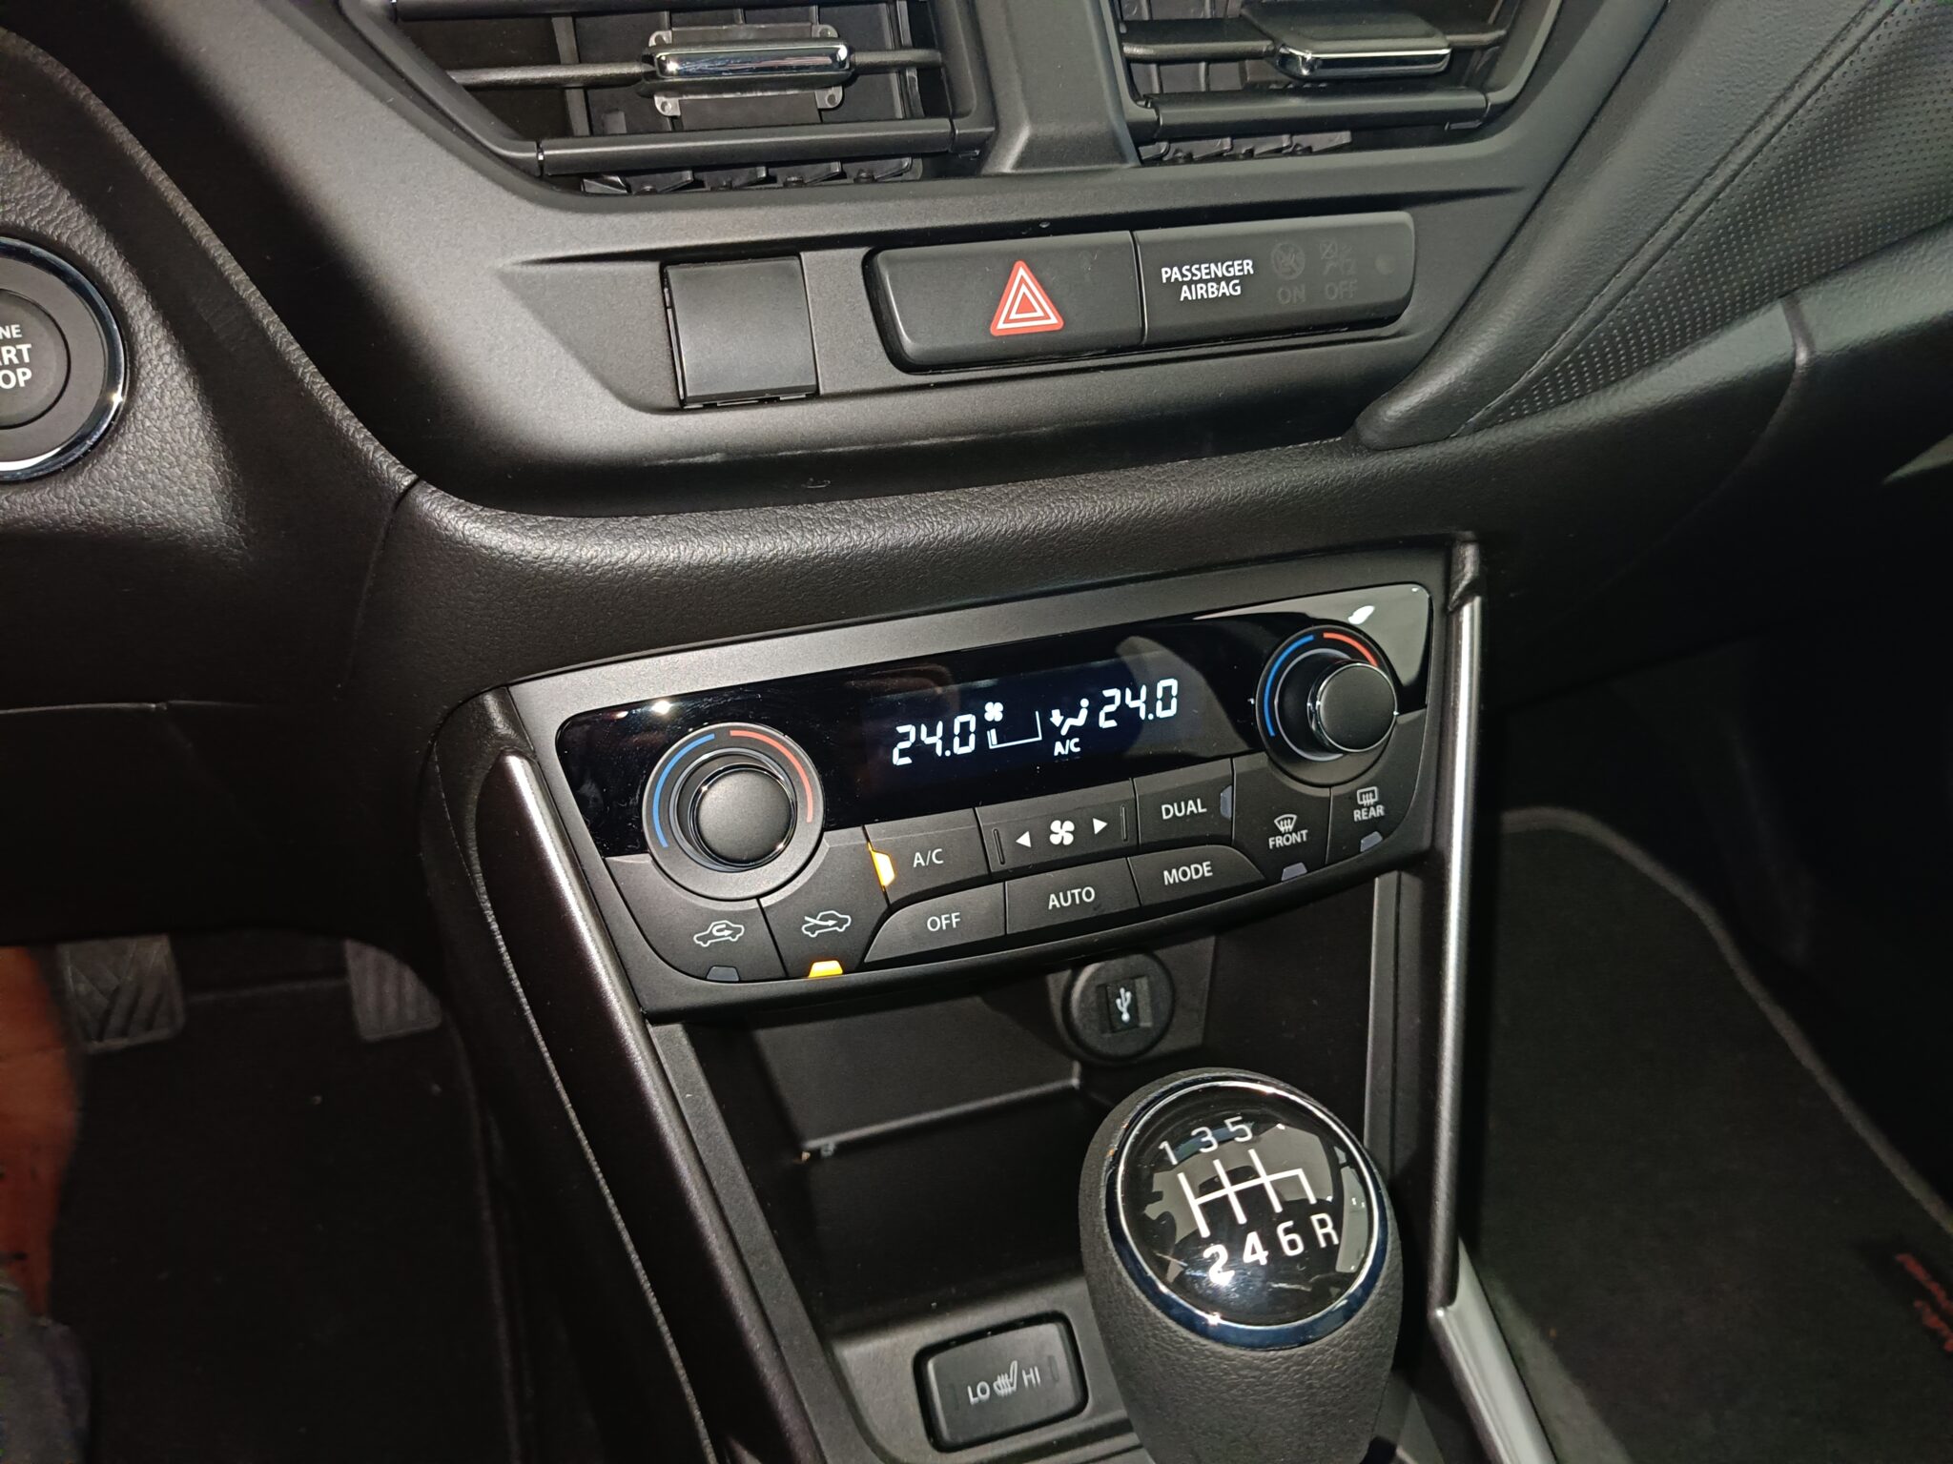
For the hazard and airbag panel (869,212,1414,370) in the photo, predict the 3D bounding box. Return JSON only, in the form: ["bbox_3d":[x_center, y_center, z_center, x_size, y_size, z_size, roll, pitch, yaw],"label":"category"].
[{"bbox_3d":[0.035,-0.092,0.309,0.118,0.024,0.016,-9,9,-16],"label":"hazard and airbag panel"}]

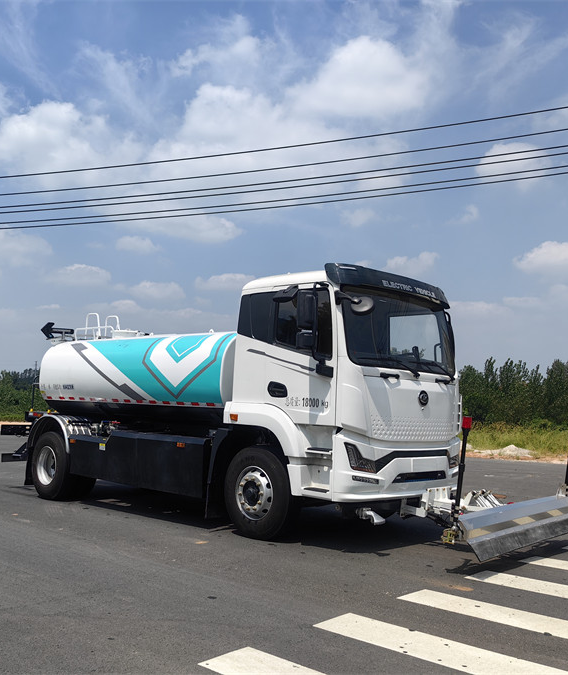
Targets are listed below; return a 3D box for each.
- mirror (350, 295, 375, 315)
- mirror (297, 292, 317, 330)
[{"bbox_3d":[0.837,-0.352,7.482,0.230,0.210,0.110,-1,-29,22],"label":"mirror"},{"bbox_3d":[0.228,-0.272,7.012,0.200,0.385,0.110,4,-7,-37],"label":"mirror"}]

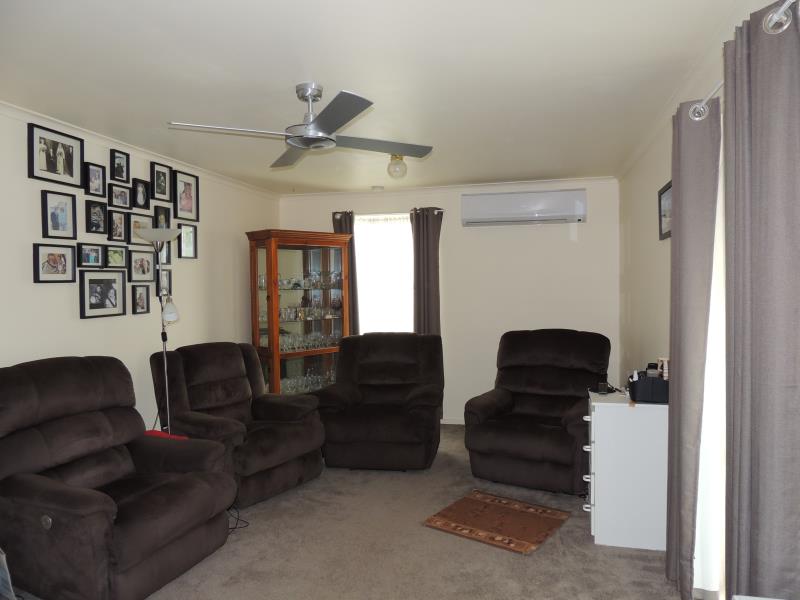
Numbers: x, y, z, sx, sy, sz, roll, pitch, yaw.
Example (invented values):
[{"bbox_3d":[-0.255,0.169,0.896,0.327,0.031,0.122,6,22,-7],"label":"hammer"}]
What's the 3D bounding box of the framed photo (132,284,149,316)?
[{"bbox_3d":[-1.833,-0.002,3.933,0.025,0.201,0.148,0,2,14],"label":"framed photo"}]

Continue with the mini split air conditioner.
[{"bbox_3d":[1.172,-0.863,5.290,1.120,0.300,0.230,0,2,14],"label":"mini split air conditioner"}]

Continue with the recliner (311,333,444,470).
[{"bbox_3d":[-0.115,0.793,4.657,0.990,1.005,0.950,0,2,9],"label":"recliner"}]

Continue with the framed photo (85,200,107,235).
[{"bbox_3d":[-1.933,-0.523,3.541,0.025,0.201,0.150,0,2,14],"label":"framed photo"}]

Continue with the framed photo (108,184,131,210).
[{"bbox_3d":[-1.883,-0.694,3.743,0.025,0.154,0.197,0,2,14],"label":"framed photo"}]

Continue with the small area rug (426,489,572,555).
[{"bbox_3d":[0.600,1.319,3.367,0.676,0.012,0.633,1,2,37],"label":"small area rug"}]

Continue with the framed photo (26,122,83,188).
[{"bbox_3d":[-2.006,-0.832,3.254,0.025,0.304,0.364,0,2,14],"label":"framed photo"}]

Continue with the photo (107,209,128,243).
[{"bbox_3d":[-1.812,-0.473,3.568,0.024,0.190,0.147,0,2,13],"label":"photo"}]

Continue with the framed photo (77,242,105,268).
[{"bbox_3d":[-1.861,-0.263,3.346,0.024,0.144,0.186,0,2,13],"label":"framed photo"}]

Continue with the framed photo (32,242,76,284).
[{"bbox_3d":[-2.008,-0.209,3.236,0.025,0.219,0.268,0,2,14],"label":"framed photo"}]

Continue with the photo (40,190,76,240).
[{"bbox_3d":[-1.913,-0.472,3.122,0.024,0.258,0.211,0,2,13],"label":"photo"}]

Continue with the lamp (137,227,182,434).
[{"bbox_3d":[-1.518,0.441,3.569,0.285,1.800,0.285,-1,2,-23],"label":"lamp"}]

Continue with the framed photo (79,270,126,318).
[{"bbox_3d":[-1.917,-0.039,3.597,0.025,0.300,0.366,0,2,14],"label":"framed photo"}]

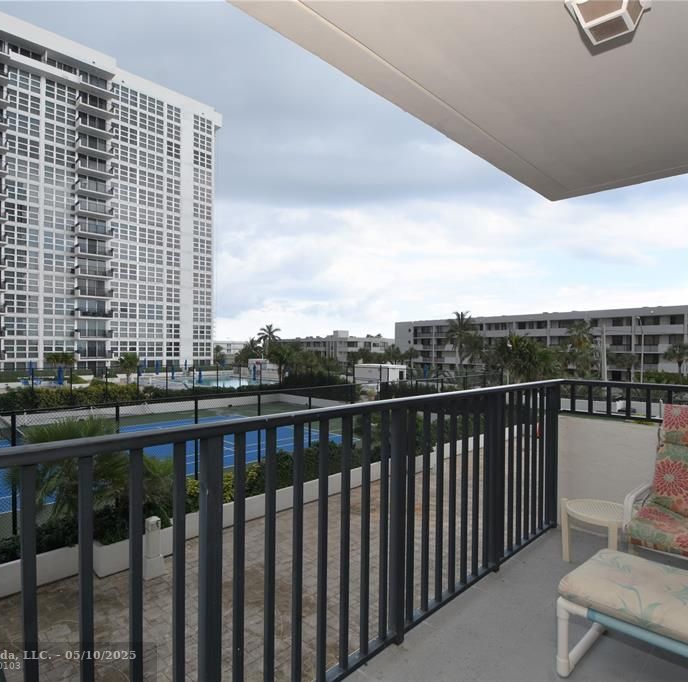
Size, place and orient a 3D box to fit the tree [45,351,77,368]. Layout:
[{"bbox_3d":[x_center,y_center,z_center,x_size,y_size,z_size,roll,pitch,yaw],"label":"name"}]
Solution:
[{"bbox_3d":[-31.242,2.795,47.000,3.300,3.490,3.300,0,-1,0],"label":"tree"}]

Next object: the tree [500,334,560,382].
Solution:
[{"bbox_3d":[17.054,2.887,39.000,5.300,6.960,5.300,0,-1,0],"label":"tree"}]

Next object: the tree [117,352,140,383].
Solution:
[{"bbox_3d":[-23.495,2.946,46.500,2.600,3.380,2.600,0,-1,0],"label":"tree"}]

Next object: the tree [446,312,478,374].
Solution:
[{"bbox_3d":[20.662,0.922,75.000,5.800,12.570,5.800,0,-1,0],"label":"tree"}]

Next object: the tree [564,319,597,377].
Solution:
[{"bbox_3d":[33.271,1.900,60.000,4.500,10.130,4.500,0,-1,0],"label":"tree"}]

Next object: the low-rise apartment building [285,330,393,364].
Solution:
[{"bbox_3d":[-1.700,2.684,126.000,24.000,10.000,26.000,1,-1,-45],"label":"low-rise apartment building"}]

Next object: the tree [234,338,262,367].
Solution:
[{"bbox_3d":[-14.107,2.712,63.000,4.100,6.160,4.100,0,-1,0],"label":"tree"}]

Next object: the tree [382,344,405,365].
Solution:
[{"bbox_3d":[9.053,3.787,78.000,4.000,6.290,4.000,0,-1,0],"label":"tree"}]

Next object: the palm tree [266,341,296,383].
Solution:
[{"bbox_3d":[-6.814,2.292,46.500,3.300,4.690,3.300,0,-1,0],"label":"palm tree"}]

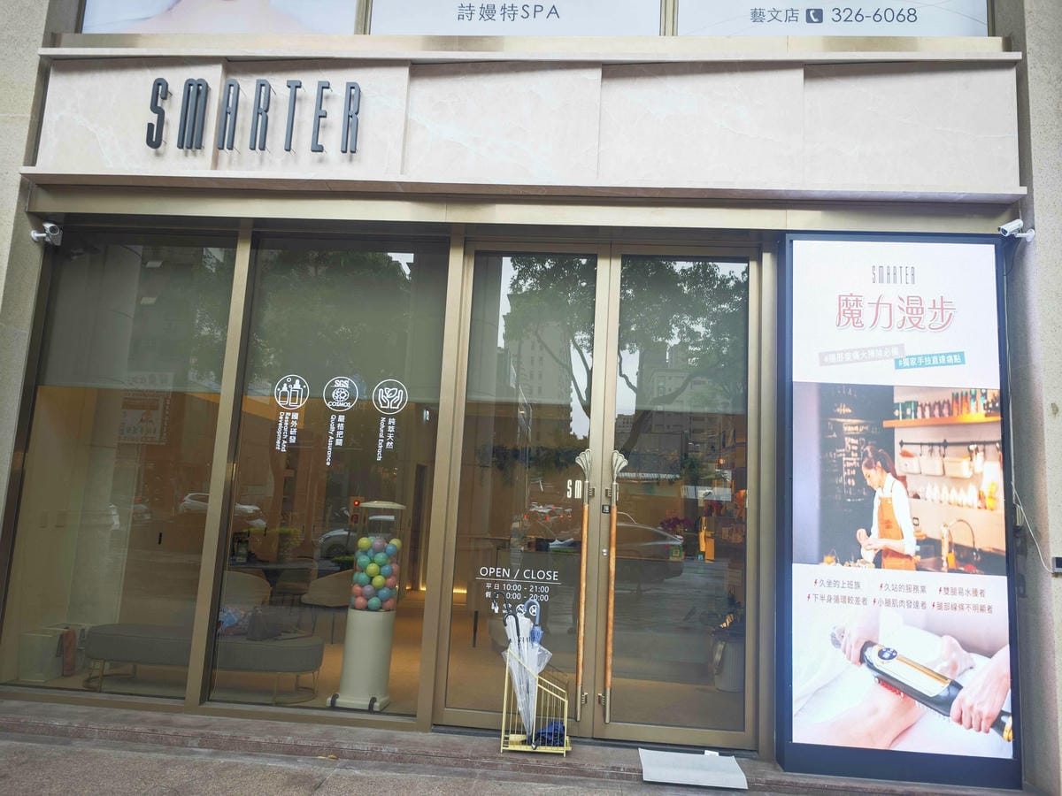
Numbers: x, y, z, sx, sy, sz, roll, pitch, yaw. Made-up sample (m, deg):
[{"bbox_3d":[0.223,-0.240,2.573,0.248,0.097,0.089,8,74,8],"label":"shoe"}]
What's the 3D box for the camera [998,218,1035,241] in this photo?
[{"bbox_3d":[2.737,-0.949,3.972,0.180,0.110,0.100,-14,-2,-20],"label":"camera"}]

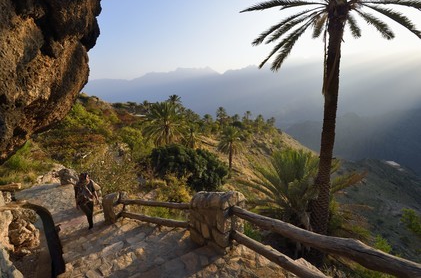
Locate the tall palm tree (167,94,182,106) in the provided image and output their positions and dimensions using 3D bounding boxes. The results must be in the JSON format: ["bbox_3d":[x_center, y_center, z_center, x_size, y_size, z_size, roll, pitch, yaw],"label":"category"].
[{"bbox_3d":[-10.945,-10.311,64.000,4.202,6.913,4.202,0,11,0],"label":"tall palm tree"}]

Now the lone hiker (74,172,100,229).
[{"bbox_3d":[-3.404,1.743,5.838,0.620,1.680,0.450,-7,13,-33],"label":"lone hiker"}]

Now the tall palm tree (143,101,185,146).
[{"bbox_3d":[-6.203,-1.658,28.000,5.447,6.567,5.447,0,11,0],"label":"tall palm tree"}]

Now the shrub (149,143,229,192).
[{"bbox_3d":[-1.504,2.141,15.500,5.660,3.702,5.094,0,11,0],"label":"shrub"}]

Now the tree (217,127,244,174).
[{"bbox_3d":[2.840,1.575,30.000,3.971,7.044,3.971,0,11,0],"label":"tree"}]

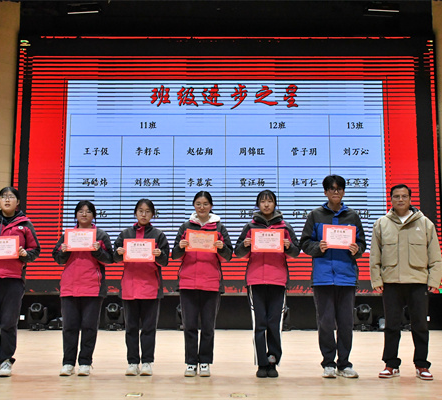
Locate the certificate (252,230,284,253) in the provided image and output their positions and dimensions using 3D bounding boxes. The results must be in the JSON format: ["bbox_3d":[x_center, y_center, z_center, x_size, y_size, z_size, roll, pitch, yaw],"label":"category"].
[{"bbox_3d":[0.410,0.356,5.243,0.287,0.205,0.010,0,-8,0],"label":"certificate"}]

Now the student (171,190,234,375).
[{"bbox_3d":[-0.164,0.730,5.416,0.555,1.653,0.420,0,-8,0],"label":"student"}]

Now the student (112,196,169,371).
[{"bbox_3d":[-0.725,0.769,5.442,0.508,1.582,0.420,0,-8,0],"label":"student"}]

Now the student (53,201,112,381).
[{"bbox_3d":[-1.256,0.776,5.441,0.563,1.569,0.420,0,-8,0],"label":"student"}]

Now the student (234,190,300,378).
[{"bbox_3d":[0.425,0.724,5.382,0.595,1.655,0.420,0,-8,3],"label":"student"}]

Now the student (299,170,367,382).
[{"bbox_3d":[1.012,0.650,5.384,0.590,1.801,0.420,-2,-8,11],"label":"student"}]

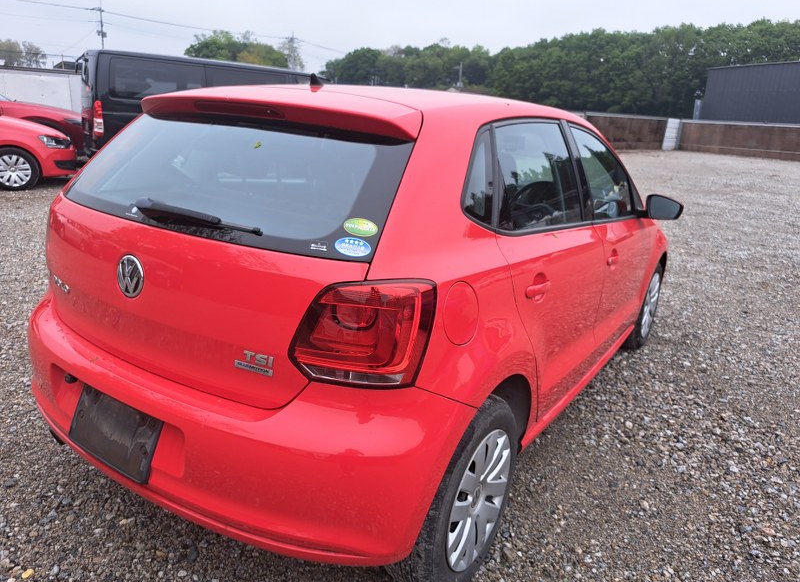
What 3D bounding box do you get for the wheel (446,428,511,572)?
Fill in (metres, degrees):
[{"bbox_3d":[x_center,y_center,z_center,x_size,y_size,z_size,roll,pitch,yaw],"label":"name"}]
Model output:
[{"bbox_3d":[0.208,0.599,1.634,0.100,0.415,0.415,15,20,31],"label":"wheel"}]

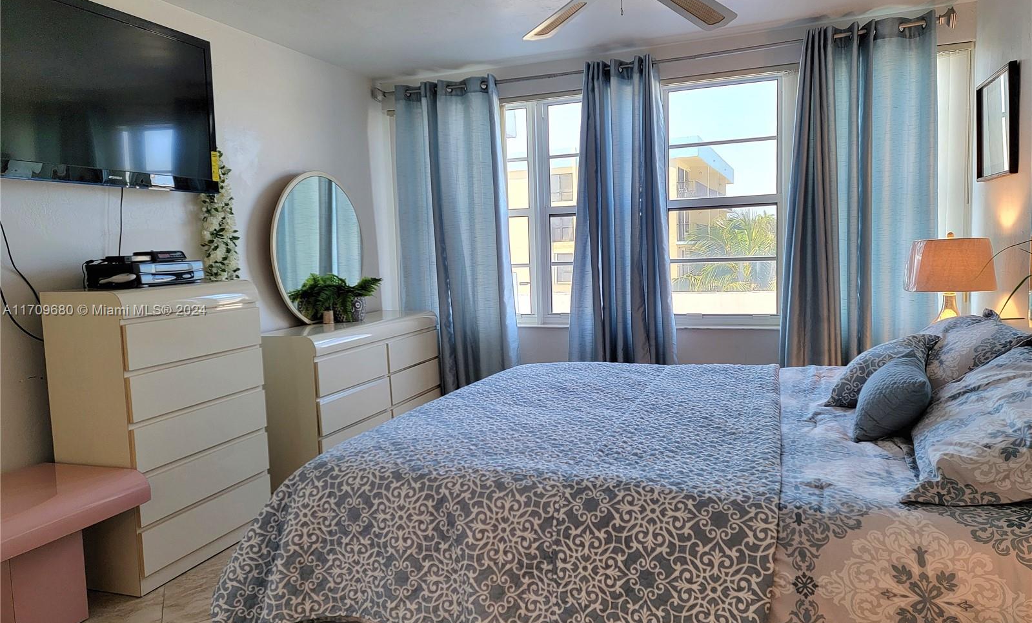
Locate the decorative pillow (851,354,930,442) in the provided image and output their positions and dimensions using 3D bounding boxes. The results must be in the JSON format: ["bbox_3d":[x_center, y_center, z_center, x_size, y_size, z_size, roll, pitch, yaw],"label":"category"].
[{"bbox_3d":[1.198,0.274,2.281,0.300,0.150,0.330,-47,-17,25],"label":"decorative pillow"}]

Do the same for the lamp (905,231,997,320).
[{"bbox_3d":[1.907,-0.046,3.159,0.320,0.600,0.320,0,6,21],"label":"lamp"}]

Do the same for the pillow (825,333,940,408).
[{"bbox_3d":[1.364,0.206,2.684,0.420,0.160,0.410,-42,-15,26],"label":"pillow"}]

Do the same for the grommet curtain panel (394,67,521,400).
[{"bbox_3d":[-0.401,-0.385,4.753,0.870,2.220,0.140,0,6,21],"label":"grommet curtain panel"}]

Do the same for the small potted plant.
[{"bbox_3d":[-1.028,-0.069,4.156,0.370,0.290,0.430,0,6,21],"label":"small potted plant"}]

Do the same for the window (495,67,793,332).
[{"bbox_3d":[0.718,-0.635,4.426,1.800,1.480,0.100,0,6,21],"label":"window"}]

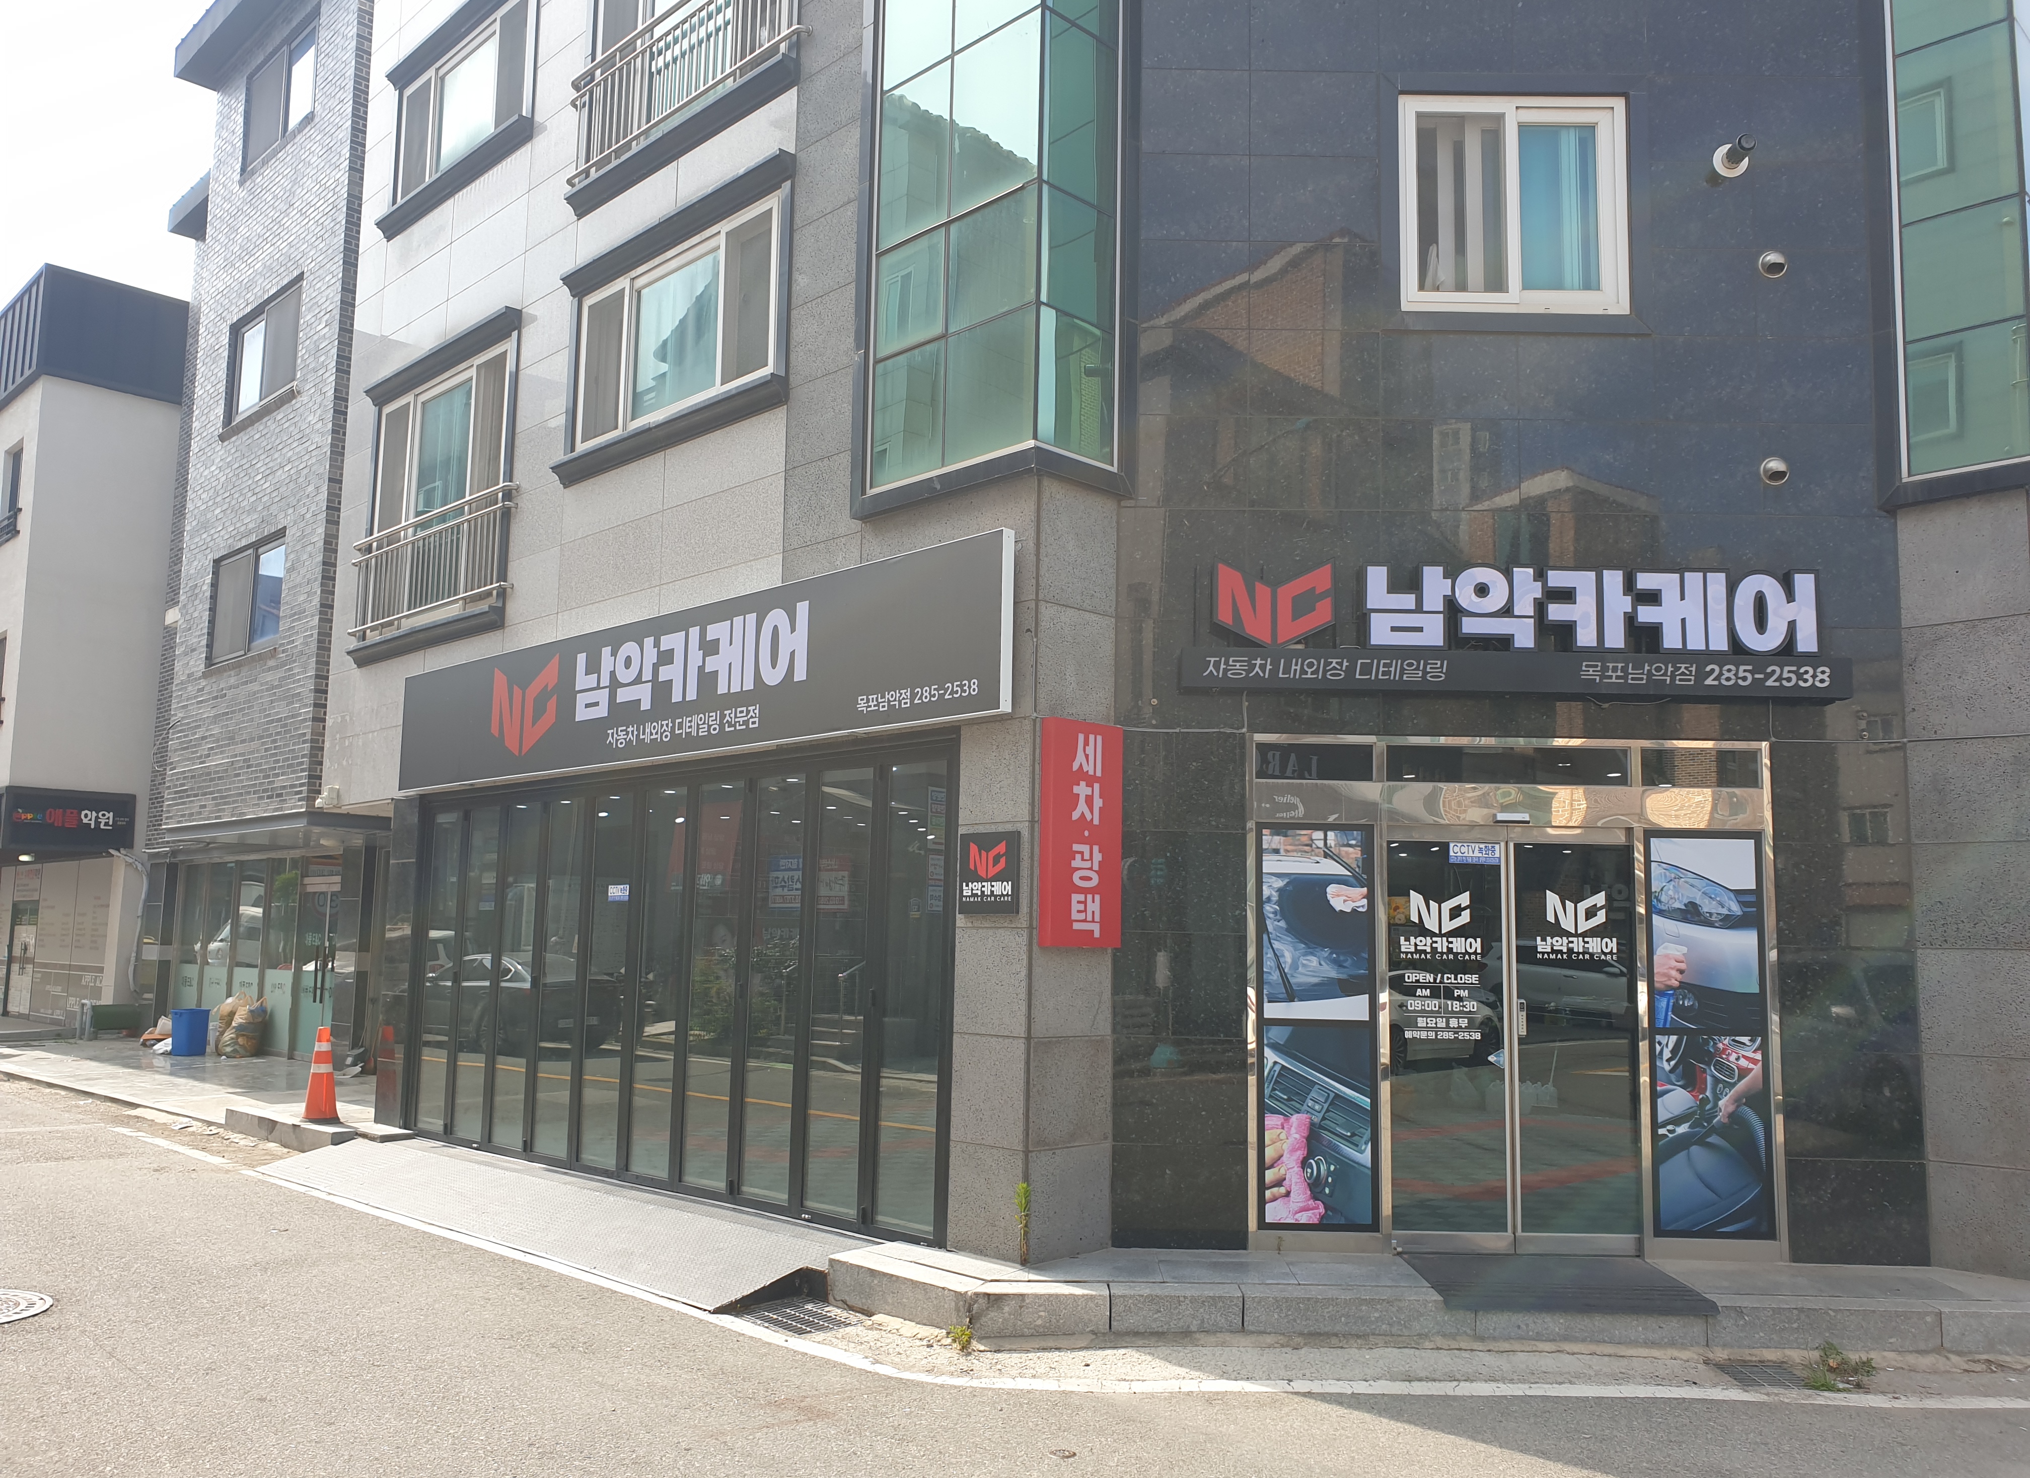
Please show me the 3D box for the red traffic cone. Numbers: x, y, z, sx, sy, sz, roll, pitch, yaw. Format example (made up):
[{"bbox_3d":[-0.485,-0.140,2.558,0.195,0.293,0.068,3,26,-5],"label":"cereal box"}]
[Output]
[{"bbox_3d":[-5.497,2.666,12.154,0.300,0.715,0.300,-6,-10,45],"label":"red traffic cone"}]

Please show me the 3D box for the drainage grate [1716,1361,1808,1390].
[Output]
[{"bbox_3d":[2.983,2.553,6.062,0.290,0.030,0.320,1,-7,0],"label":"drainage grate"}]

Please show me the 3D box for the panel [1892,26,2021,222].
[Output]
[{"bbox_3d":[4.798,-3.123,7.770,0.506,0.928,0.050,-6,-10,45],"label":"panel"}]

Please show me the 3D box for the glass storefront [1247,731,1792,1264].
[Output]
[{"bbox_3d":[2.465,1.259,7.596,2.599,2.525,0.130,1,-7,1],"label":"glass storefront"}]

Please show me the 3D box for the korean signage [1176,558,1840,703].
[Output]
[{"bbox_3d":[2.505,-0.534,7.695,3.299,0.662,0.160,1,-7,1],"label":"korean signage"}]

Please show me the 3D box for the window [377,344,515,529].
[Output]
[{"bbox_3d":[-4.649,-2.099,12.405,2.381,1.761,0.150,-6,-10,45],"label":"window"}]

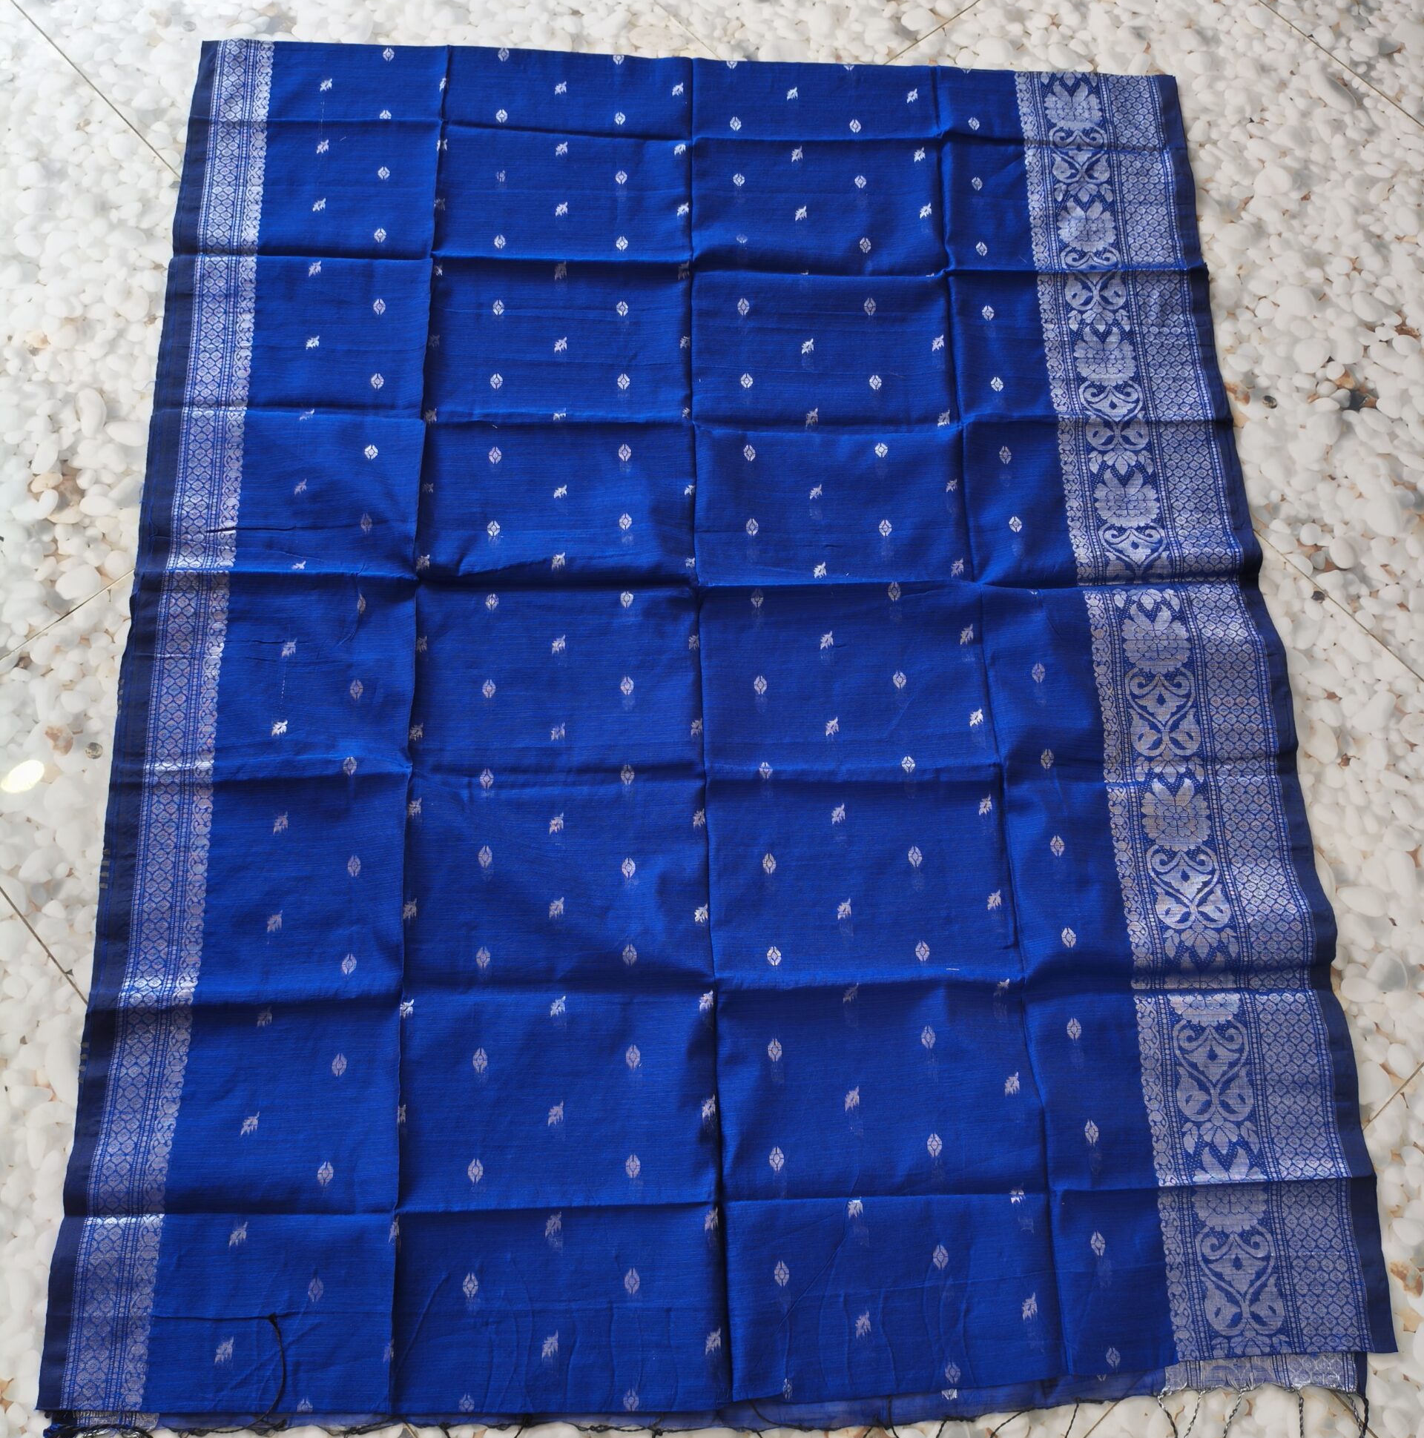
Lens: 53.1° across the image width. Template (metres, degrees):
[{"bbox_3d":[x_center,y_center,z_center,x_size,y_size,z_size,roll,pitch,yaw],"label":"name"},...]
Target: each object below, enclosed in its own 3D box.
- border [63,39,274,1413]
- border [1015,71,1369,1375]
[{"bbox_3d":[-0.529,-0.123,1.436,0.072,0.015,1.488,-1,69,-4],"label":"border"},{"bbox_3d":[0.474,-0.118,1.489,0.185,0.015,1.466,1,69,-3],"label":"border"}]

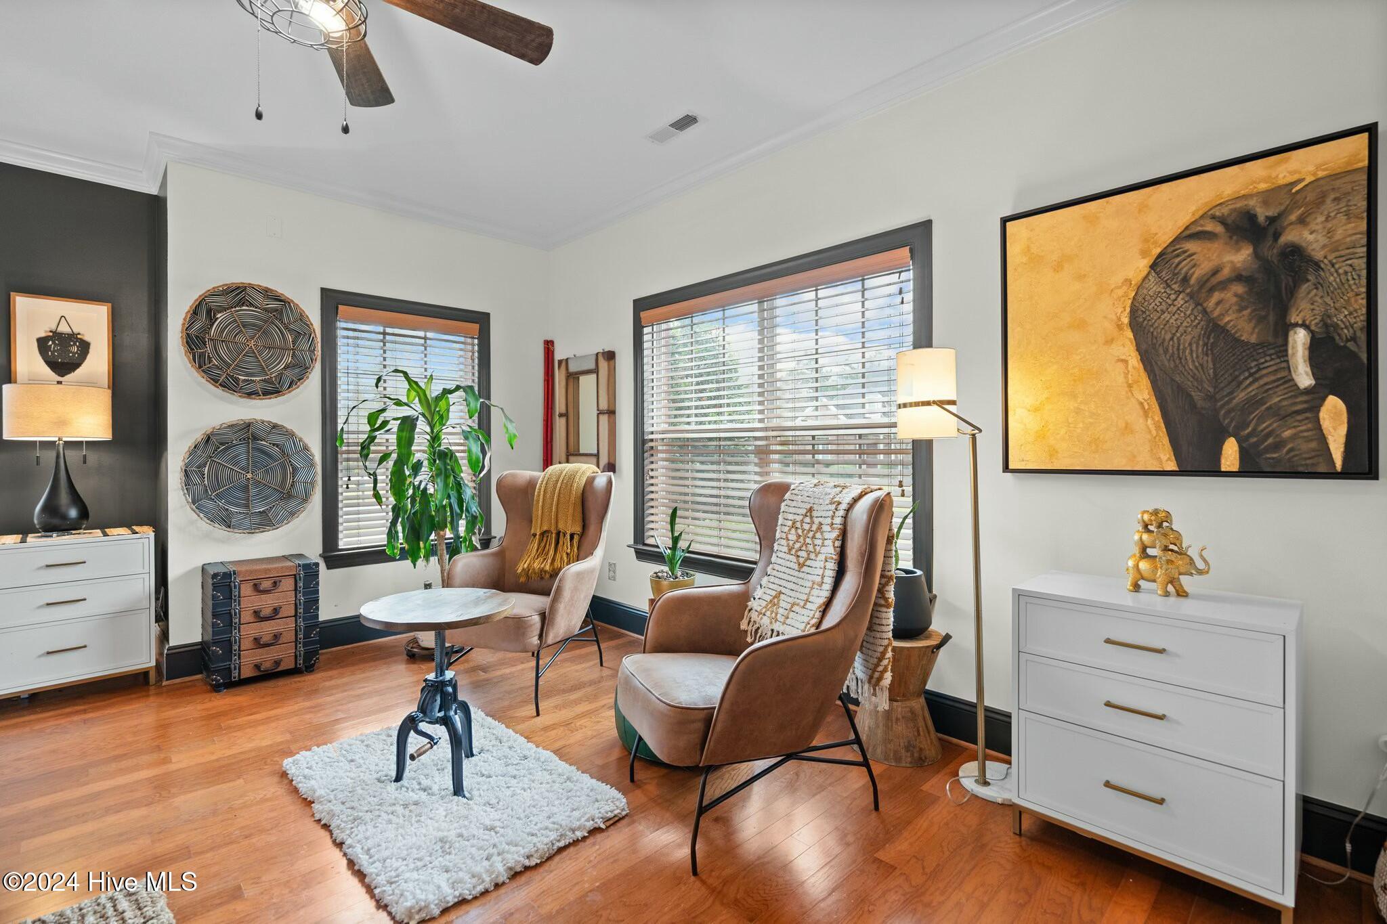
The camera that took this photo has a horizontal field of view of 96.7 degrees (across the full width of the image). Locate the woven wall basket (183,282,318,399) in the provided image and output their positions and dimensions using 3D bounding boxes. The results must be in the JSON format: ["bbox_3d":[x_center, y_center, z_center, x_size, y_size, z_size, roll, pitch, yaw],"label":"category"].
[{"bbox_3d":[-2.390,-0.647,3.348,0.601,0.618,0.060,-1,2,-45],"label":"woven wall basket"}]

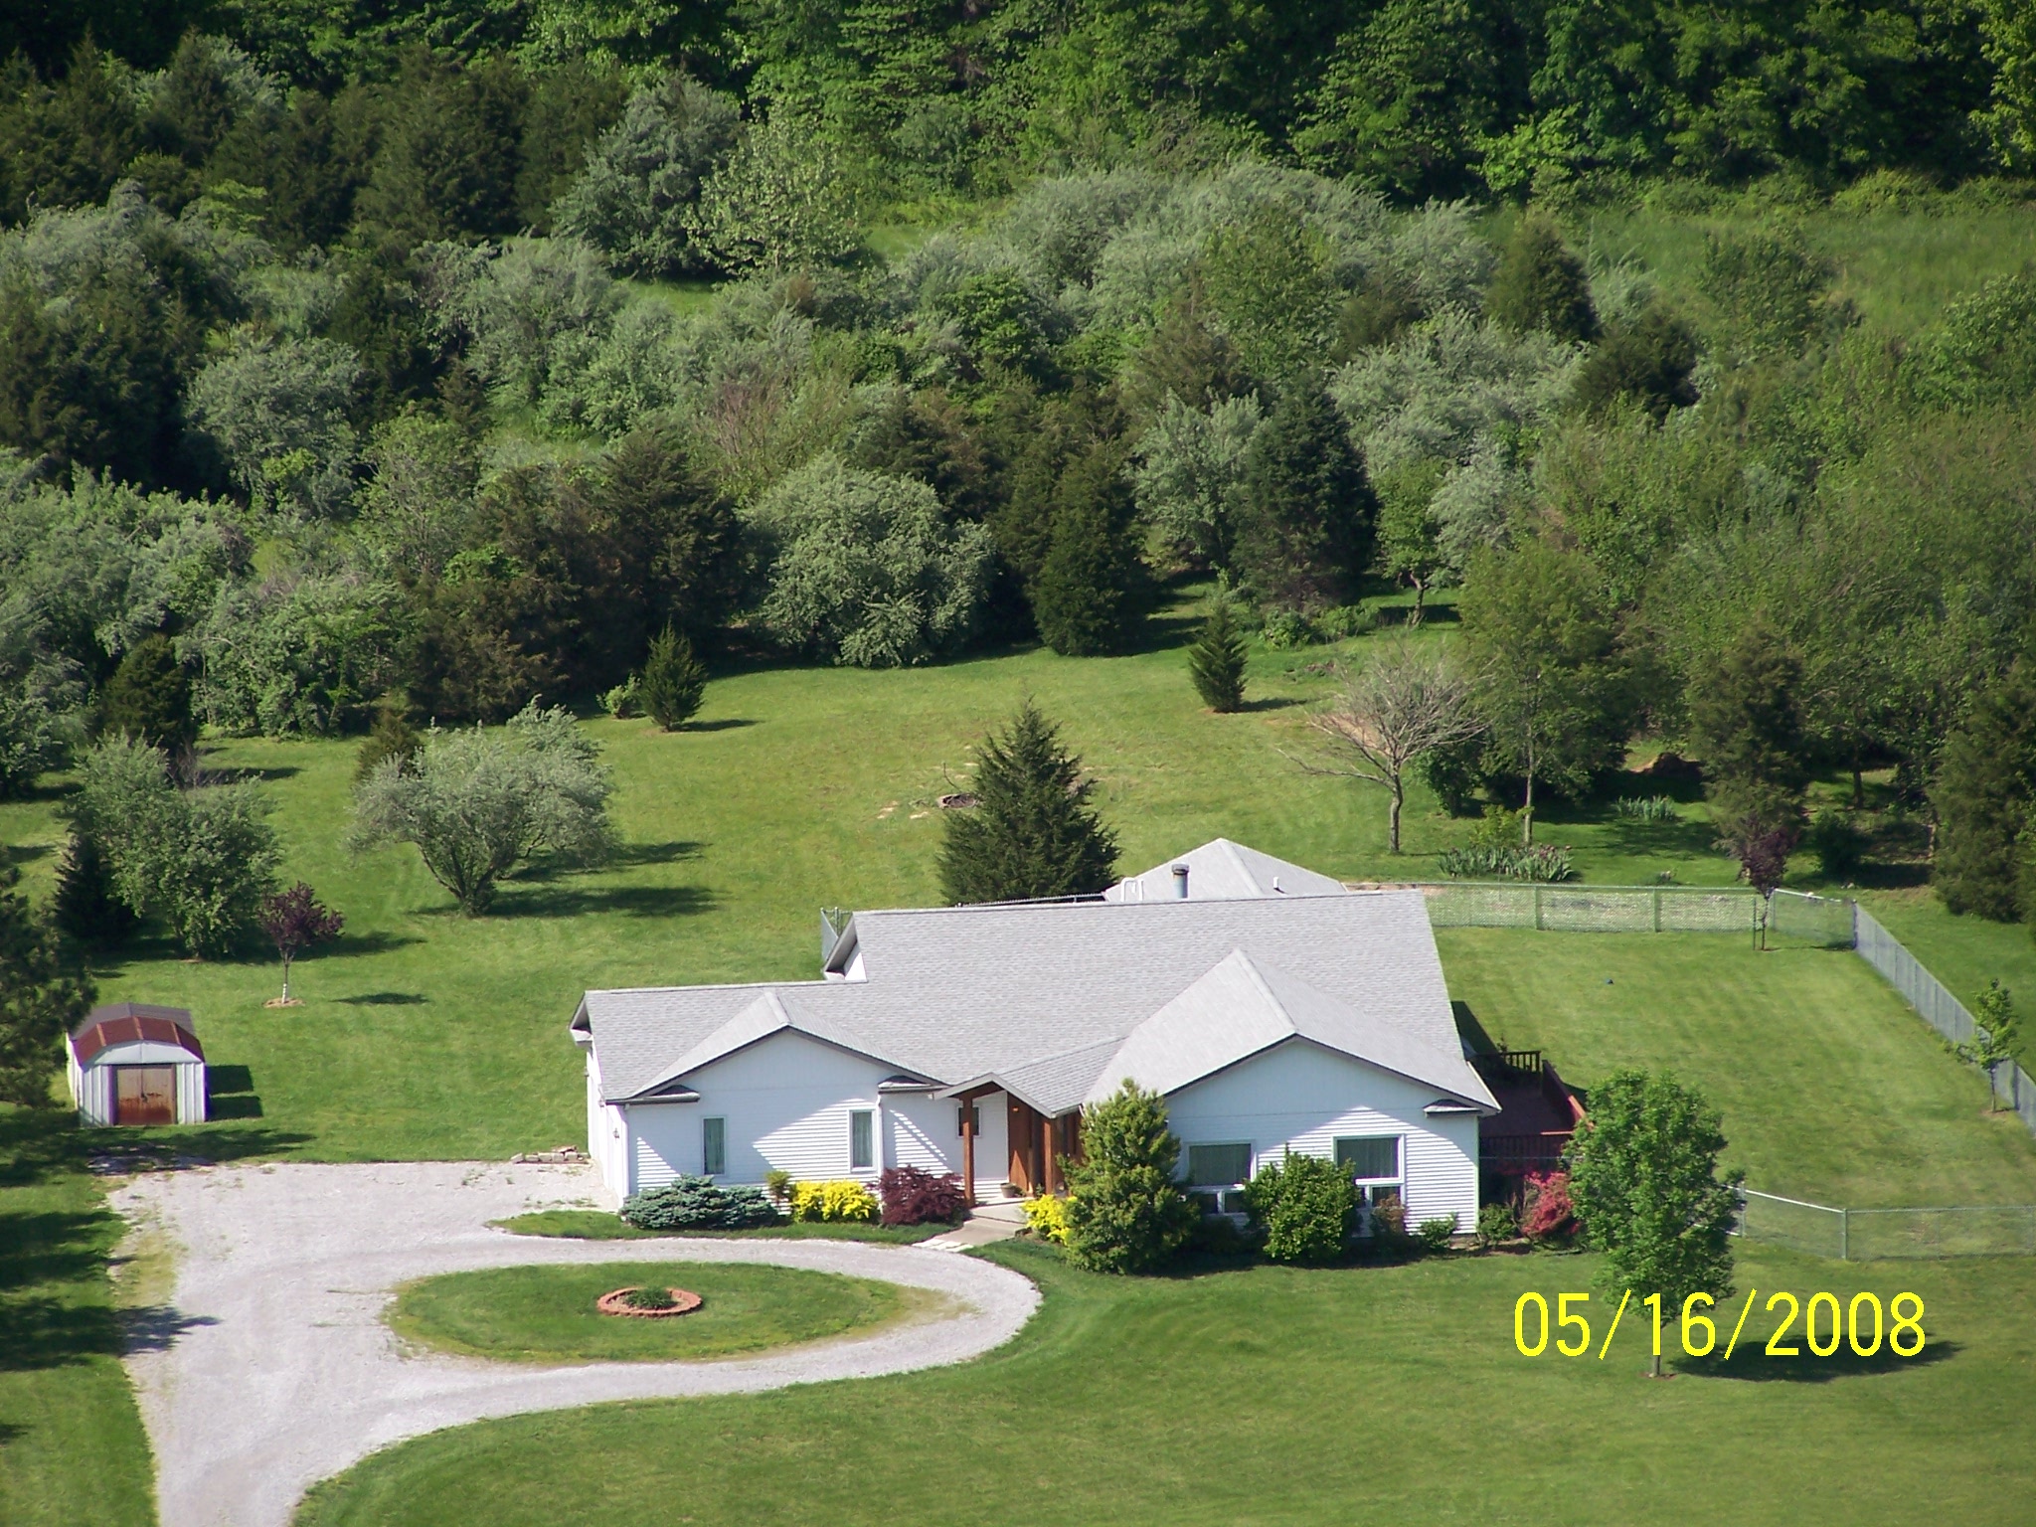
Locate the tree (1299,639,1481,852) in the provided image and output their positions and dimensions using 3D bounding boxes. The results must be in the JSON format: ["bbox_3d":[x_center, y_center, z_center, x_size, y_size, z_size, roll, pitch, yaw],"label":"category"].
[{"bbox_3d":[9.606,-0.388,512.199,4.650,5.383,4.510,0,12,0],"label":"tree"}]

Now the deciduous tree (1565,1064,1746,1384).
[{"bbox_3d":[14.481,10.555,451.886,3.995,6.980,3.876,0,12,0],"label":"deciduous tree"}]

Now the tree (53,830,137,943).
[{"bbox_3d":[-23.300,3.033,500.480,2.090,2.798,2.027,0,12,0],"label":"tree"}]

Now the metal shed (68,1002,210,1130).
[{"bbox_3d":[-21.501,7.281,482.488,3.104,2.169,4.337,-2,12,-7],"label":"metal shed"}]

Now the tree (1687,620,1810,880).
[{"bbox_3d":[18.885,-0.499,511.649,3.083,6.278,2.991,0,12,0],"label":"tree"}]

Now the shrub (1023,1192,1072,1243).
[{"bbox_3d":[0.765,10.718,468.635,1.429,0.968,1.429,-2,12,-7],"label":"shrub"}]

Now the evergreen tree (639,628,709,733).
[{"bbox_3d":[-9.232,-2.250,523.940,1.767,2.840,1.767,-2,12,-7],"label":"evergreen tree"}]

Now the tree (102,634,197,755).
[{"bbox_3d":[-22.969,-1.786,524.031,2.441,3.268,2.367,0,12,0],"label":"tree"}]

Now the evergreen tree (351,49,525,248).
[{"bbox_3d":[-17.074,-17.877,582.196,5.051,6.003,4.900,0,12,0],"label":"evergreen tree"}]

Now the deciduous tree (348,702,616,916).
[{"bbox_3d":[-13.592,1.265,502.728,6.745,5.139,6.542,0,12,0],"label":"deciduous tree"}]

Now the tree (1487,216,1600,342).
[{"bbox_3d":[15.169,-13.864,572.135,3.216,3.879,3.120,0,12,0],"label":"tree"}]

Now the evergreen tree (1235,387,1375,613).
[{"bbox_3d":[7.724,-7.072,535.427,3.786,6.330,3.786,-1,12,0],"label":"evergreen tree"}]

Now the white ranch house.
[{"bbox_3d":[-0.450,6.316,477.641,20.606,5.971,23.854,-2,12,-7],"label":"white ranch house"}]

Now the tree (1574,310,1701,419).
[{"bbox_3d":[17.147,-10.976,550.341,3.535,3.335,3.535,-2,12,-7],"label":"tree"}]

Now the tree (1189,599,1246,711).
[{"bbox_3d":[5.339,-2.897,531.033,1.535,3.005,1.489,0,12,0],"label":"tree"}]

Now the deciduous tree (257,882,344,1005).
[{"bbox_3d":[-17.847,4.451,493.127,2.178,3.088,2.178,-2,12,-7],"label":"deciduous tree"}]

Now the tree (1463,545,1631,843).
[{"bbox_3d":[13.505,-1.822,508.391,4.373,8.038,4.373,-2,12,-7],"label":"tree"}]

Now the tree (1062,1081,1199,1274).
[{"bbox_3d":[2.612,9.576,466.273,3.221,4.357,3.221,-1,12,0],"label":"tree"}]

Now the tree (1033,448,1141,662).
[{"bbox_3d":[1.880,-5.832,538.600,2.986,5.603,2.896,0,12,0],"label":"tree"}]

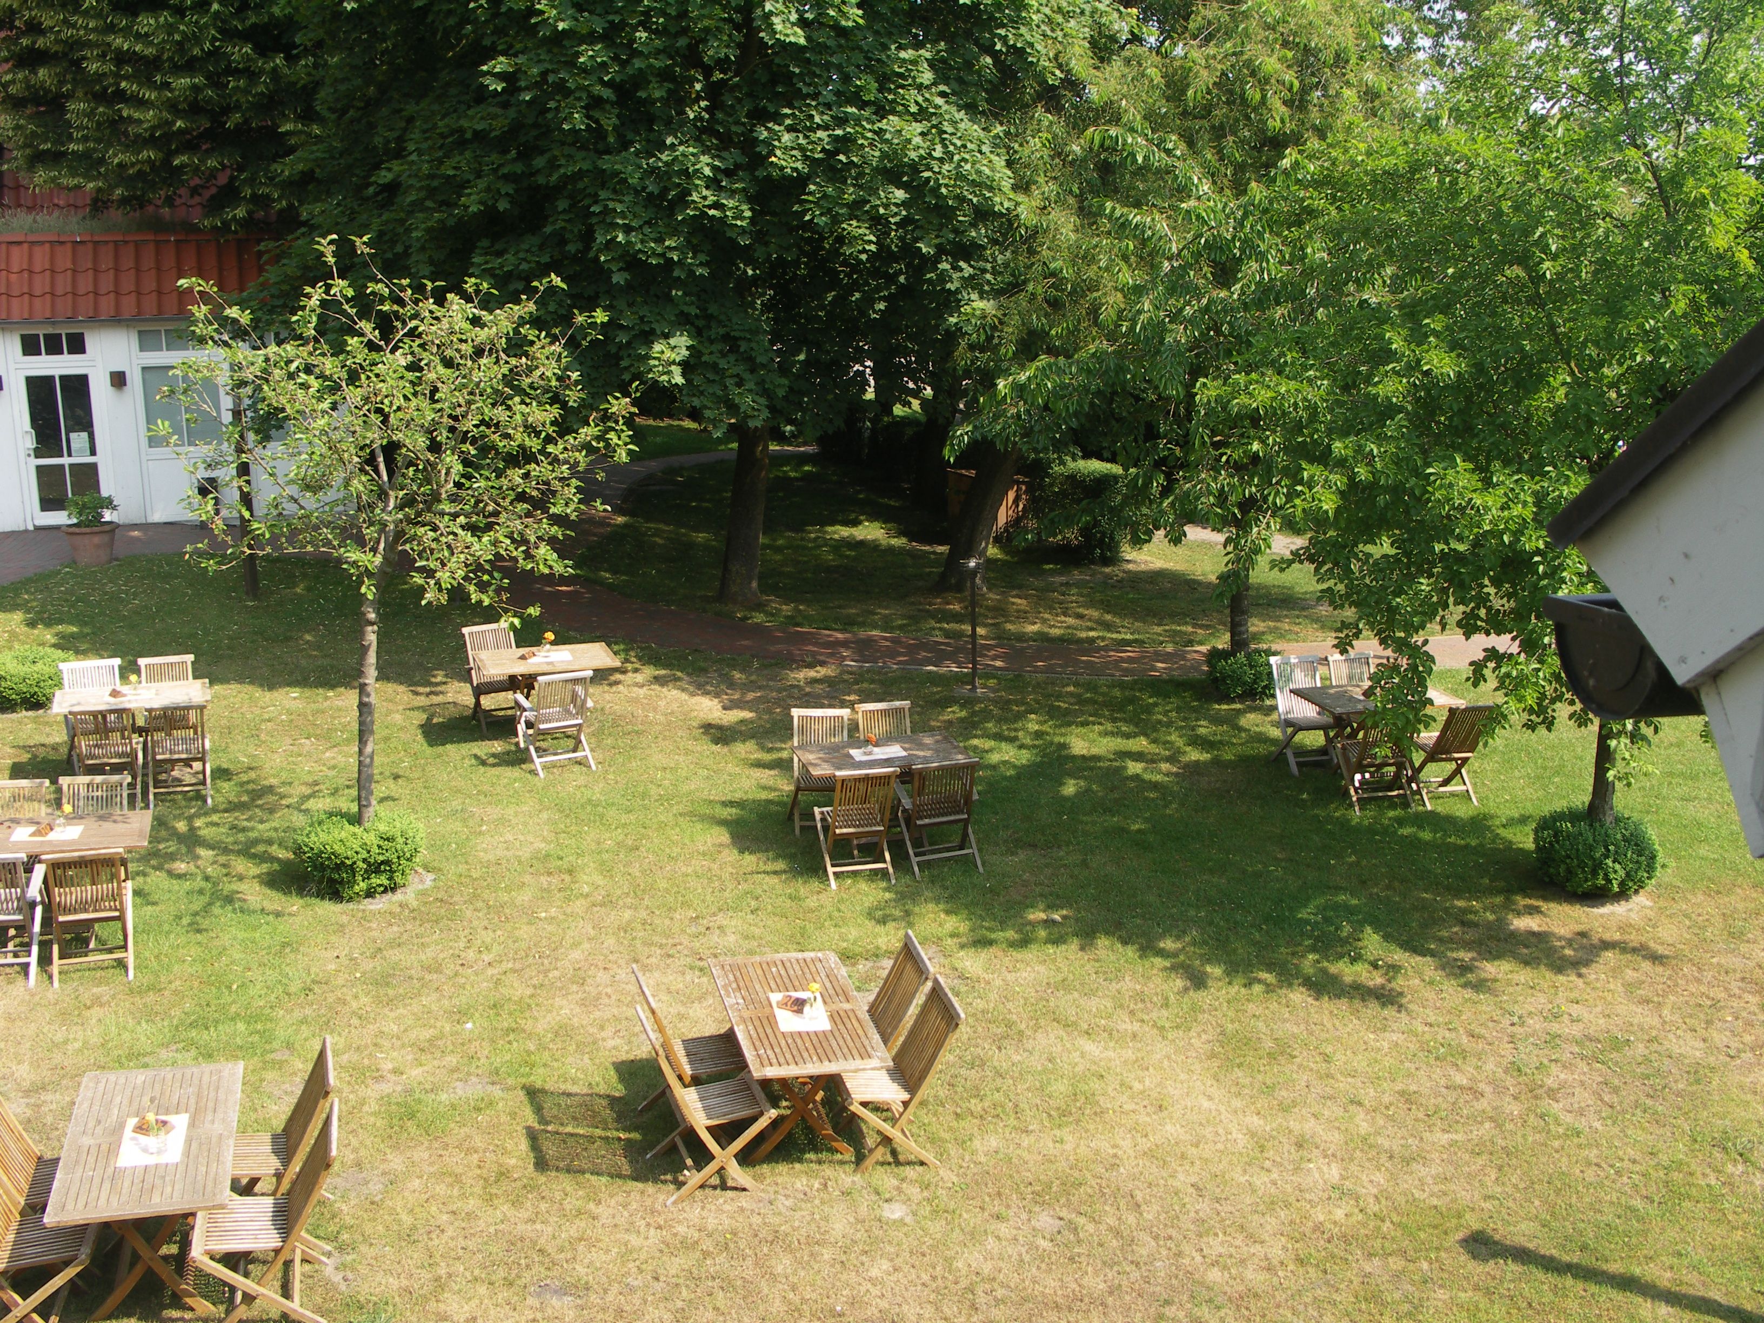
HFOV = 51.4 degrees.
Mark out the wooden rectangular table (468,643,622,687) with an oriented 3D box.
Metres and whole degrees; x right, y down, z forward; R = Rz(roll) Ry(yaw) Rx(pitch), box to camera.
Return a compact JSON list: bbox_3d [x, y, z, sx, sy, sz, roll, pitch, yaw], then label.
[{"bbox_3d":[-2.923,0.324,16.051,1.179,0.732,0.714,-4,17,-20],"label":"wooden rectangular table"}]

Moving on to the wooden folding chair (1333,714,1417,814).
[{"bbox_3d":[4.092,0.754,15.070,0.485,0.875,0.604,-1,17,-11],"label":"wooden folding chair"}]

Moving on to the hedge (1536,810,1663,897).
[{"bbox_3d":[5.242,1.314,13.335,0.870,0.480,0.870,8,17,22],"label":"hedge"}]

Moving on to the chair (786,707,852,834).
[{"bbox_3d":[-0.456,0.868,14.038,0.476,0.888,0.604,0,17,-6],"label":"chair"}]

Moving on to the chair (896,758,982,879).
[{"bbox_3d":[0.400,1.080,13.508,0.560,0.880,0.610,-4,16,-17],"label":"chair"}]

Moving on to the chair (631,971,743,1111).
[{"bbox_3d":[-1.004,2.108,9.887,0.604,0.875,0.495,-5,18,-21],"label":"chair"}]

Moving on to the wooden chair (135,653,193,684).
[{"bbox_3d":[-6.186,0.468,15.933,0.476,0.888,0.604,-4,18,-18],"label":"wooden chair"}]

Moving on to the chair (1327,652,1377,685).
[{"bbox_3d":[4.168,0.435,15.824,0.480,0.880,0.610,-4,16,-19],"label":"chair"}]

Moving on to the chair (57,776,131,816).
[{"bbox_3d":[-5.299,1.290,12.298,0.476,0.888,0.604,-1,17,-10],"label":"chair"}]

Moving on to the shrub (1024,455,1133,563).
[{"bbox_3d":[2.670,-2.045,24.444,1.350,1.200,1.200,1,16,0],"label":"shrub"}]

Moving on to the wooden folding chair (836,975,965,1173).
[{"bbox_3d":[0.049,2.190,9.717,0.604,0.875,0.495,-2,17,-14],"label":"wooden folding chair"}]

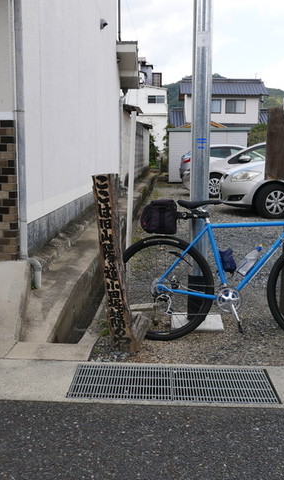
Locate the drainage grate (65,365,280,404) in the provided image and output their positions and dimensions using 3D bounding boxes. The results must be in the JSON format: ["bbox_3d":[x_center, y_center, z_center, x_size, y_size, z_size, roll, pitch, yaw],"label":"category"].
[{"bbox_3d":[0.157,0.757,2.671,1.025,0.040,0.405,1,9,2],"label":"drainage grate"}]

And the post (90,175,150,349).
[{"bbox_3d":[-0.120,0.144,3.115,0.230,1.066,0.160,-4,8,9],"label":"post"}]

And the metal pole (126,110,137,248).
[{"bbox_3d":[-0.101,-0.404,4.872,0.050,1.582,0.050,3,8,0],"label":"metal pole"}]

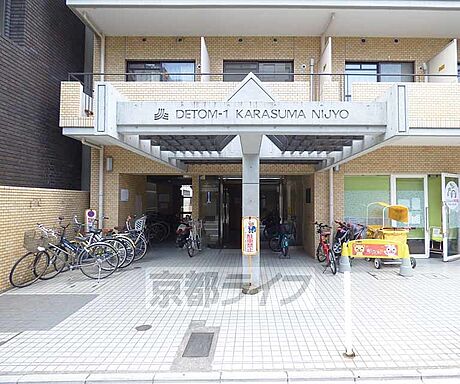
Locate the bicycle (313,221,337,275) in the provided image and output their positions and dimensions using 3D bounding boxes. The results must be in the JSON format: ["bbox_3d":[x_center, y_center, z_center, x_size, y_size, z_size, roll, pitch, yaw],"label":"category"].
[{"bbox_3d":[2.100,1.135,6.020,0.500,1.020,1.520,0,-2,3],"label":"bicycle"}]

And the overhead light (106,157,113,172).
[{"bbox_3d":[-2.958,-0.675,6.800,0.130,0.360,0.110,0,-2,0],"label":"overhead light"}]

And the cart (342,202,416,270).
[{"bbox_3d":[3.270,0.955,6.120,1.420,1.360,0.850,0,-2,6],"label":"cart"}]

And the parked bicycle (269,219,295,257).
[{"bbox_3d":[1.400,1.135,7.500,0.520,1.000,1.620,0,-2,-3],"label":"parked bicycle"}]

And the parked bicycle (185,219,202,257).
[{"bbox_3d":[-0.960,1.135,7.550,0.520,1.020,1.680,0,-2,0],"label":"parked bicycle"}]

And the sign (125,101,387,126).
[{"bbox_3d":[0.261,-0.930,3.280,3.150,0.300,0.120,0,-2,0],"label":"sign"}]

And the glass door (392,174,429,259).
[{"bbox_3d":[4.458,0.609,6.880,0.940,2.080,0.070,0,-2,0],"label":"glass door"}]

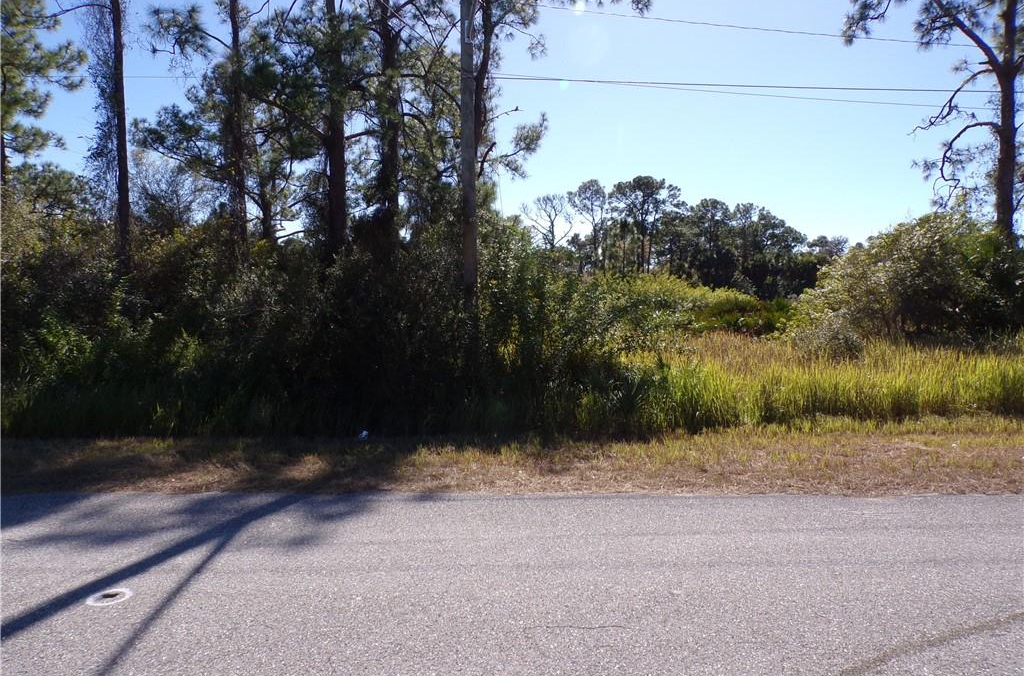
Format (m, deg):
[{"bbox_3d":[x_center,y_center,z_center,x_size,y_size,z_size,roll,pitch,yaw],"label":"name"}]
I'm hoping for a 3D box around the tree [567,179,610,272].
[{"bbox_3d":[6.034,-6.973,55.701,3.470,10.961,3.470,0,3,0],"label":"tree"}]

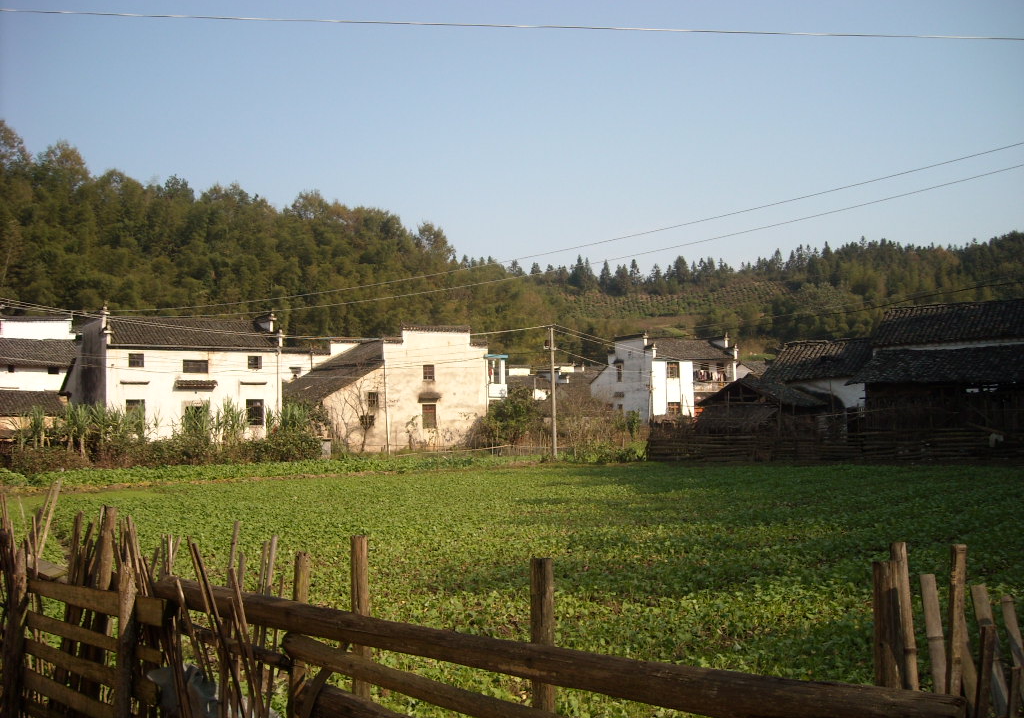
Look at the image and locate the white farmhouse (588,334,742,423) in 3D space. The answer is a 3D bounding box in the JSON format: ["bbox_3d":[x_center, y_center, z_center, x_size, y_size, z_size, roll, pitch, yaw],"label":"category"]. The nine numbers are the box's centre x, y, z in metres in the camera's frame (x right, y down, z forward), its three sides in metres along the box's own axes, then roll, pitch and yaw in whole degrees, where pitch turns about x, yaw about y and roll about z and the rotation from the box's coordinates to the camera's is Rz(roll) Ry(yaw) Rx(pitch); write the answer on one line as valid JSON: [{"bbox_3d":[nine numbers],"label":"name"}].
[{"bbox_3d":[12.820,1.949,88.958,8.220,7.900,10.130,0,-2,-25],"label":"white farmhouse"}]

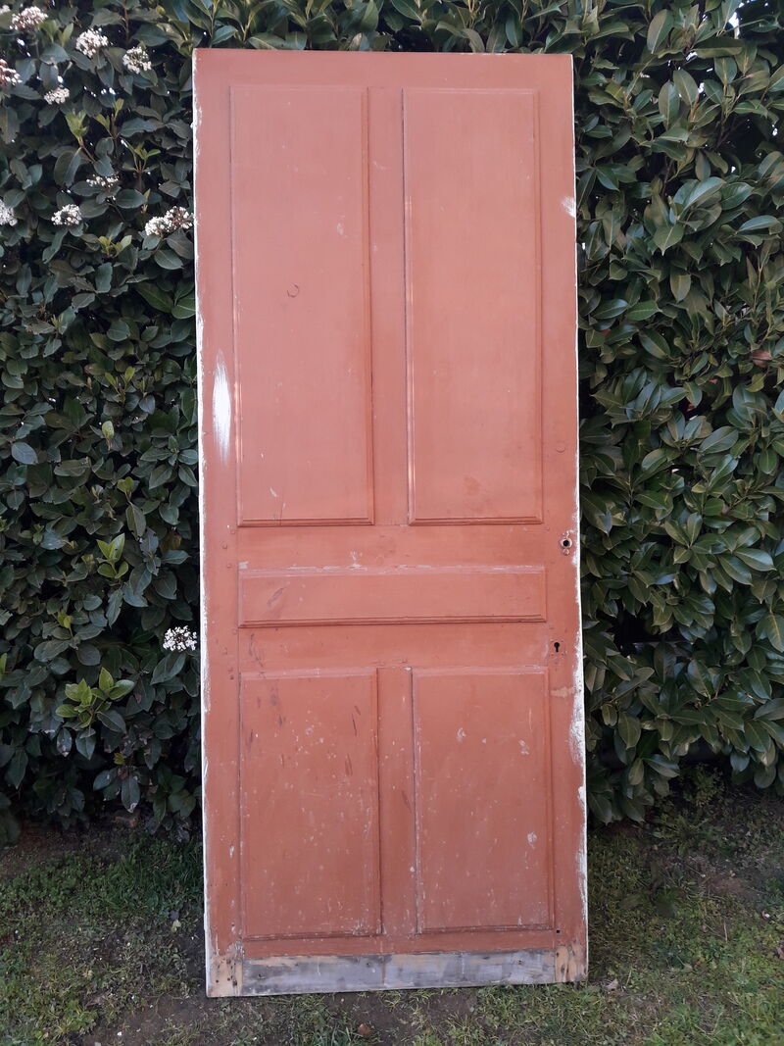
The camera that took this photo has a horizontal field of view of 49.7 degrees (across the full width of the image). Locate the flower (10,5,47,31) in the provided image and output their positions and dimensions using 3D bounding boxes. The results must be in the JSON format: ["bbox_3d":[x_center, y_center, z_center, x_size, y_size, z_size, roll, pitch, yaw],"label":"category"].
[{"bbox_3d":[-0.858,-1.192,2.000,0.090,0.061,0.080,-1,7,-3],"label":"flower"}]

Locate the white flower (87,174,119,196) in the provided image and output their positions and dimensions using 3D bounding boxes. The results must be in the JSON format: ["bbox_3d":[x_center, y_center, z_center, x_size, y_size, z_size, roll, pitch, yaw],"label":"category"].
[{"bbox_3d":[-0.719,-0.840,2.100,0.075,0.056,0.065,-1,7,-3],"label":"white flower"}]

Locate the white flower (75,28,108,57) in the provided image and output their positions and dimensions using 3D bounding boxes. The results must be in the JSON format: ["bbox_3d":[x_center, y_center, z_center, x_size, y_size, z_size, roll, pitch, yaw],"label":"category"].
[{"bbox_3d":[-0.725,-1.158,2.040,0.078,0.069,0.065,-1,7,-3],"label":"white flower"}]

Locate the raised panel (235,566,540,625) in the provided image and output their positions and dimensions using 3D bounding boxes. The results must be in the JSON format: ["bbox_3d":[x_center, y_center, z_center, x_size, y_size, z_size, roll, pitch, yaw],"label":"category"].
[{"bbox_3d":[0.004,0.161,1.860,0.674,0.125,0.020,-1,0,-3],"label":"raised panel"}]

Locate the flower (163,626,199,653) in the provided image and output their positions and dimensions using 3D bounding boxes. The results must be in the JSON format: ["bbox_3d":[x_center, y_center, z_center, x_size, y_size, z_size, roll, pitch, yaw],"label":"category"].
[{"bbox_3d":[-0.524,0.290,2.100,0.085,0.066,0.065,-1,7,-3],"label":"flower"}]

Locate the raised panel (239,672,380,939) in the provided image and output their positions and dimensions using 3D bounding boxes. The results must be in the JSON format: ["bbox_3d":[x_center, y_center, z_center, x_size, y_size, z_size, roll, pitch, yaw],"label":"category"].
[{"bbox_3d":[-0.177,0.615,1.850,0.302,0.585,0.020,-1,0,-3],"label":"raised panel"}]

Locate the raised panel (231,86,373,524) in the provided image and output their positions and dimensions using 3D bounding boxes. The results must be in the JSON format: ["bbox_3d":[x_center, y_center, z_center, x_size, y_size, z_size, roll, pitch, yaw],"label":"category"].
[{"bbox_3d":[-0.194,-0.474,1.852,0.299,0.962,0.020,-1,0,-3],"label":"raised panel"}]

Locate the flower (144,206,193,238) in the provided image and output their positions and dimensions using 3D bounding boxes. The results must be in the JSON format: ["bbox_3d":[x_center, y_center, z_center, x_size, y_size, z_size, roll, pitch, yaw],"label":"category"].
[{"bbox_3d":[-0.508,-0.687,1.930,0.114,0.069,0.090,-1,7,-3],"label":"flower"}]

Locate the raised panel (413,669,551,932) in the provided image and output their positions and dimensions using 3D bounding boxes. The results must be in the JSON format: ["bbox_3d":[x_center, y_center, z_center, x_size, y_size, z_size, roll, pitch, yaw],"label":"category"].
[{"bbox_3d":[0.202,0.606,1.856,0.300,0.576,0.022,-1,0,-3],"label":"raised panel"}]

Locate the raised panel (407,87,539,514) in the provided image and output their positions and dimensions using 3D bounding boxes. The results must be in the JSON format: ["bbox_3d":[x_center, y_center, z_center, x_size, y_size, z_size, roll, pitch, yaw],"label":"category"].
[{"bbox_3d":[0.181,-0.477,1.871,0.300,0.964,0.020,-1,0,-3],"label":"raised panel"}]

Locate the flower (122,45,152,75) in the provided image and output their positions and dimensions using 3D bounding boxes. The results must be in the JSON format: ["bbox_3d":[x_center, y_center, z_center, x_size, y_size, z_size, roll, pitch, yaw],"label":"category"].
[{"bbox_3d":[-0.619,-1.121,2.050,0.069,0.069,0.065,-1,7,-3],"label":"flower"}]

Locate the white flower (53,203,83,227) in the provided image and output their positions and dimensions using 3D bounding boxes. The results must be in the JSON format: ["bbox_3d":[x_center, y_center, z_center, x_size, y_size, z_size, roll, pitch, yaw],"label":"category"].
[{"bbox_3d":[-0.784,-0.745,2.040,0.073,0.054,0.065,-1,7,-3],"label":"white flower"}]

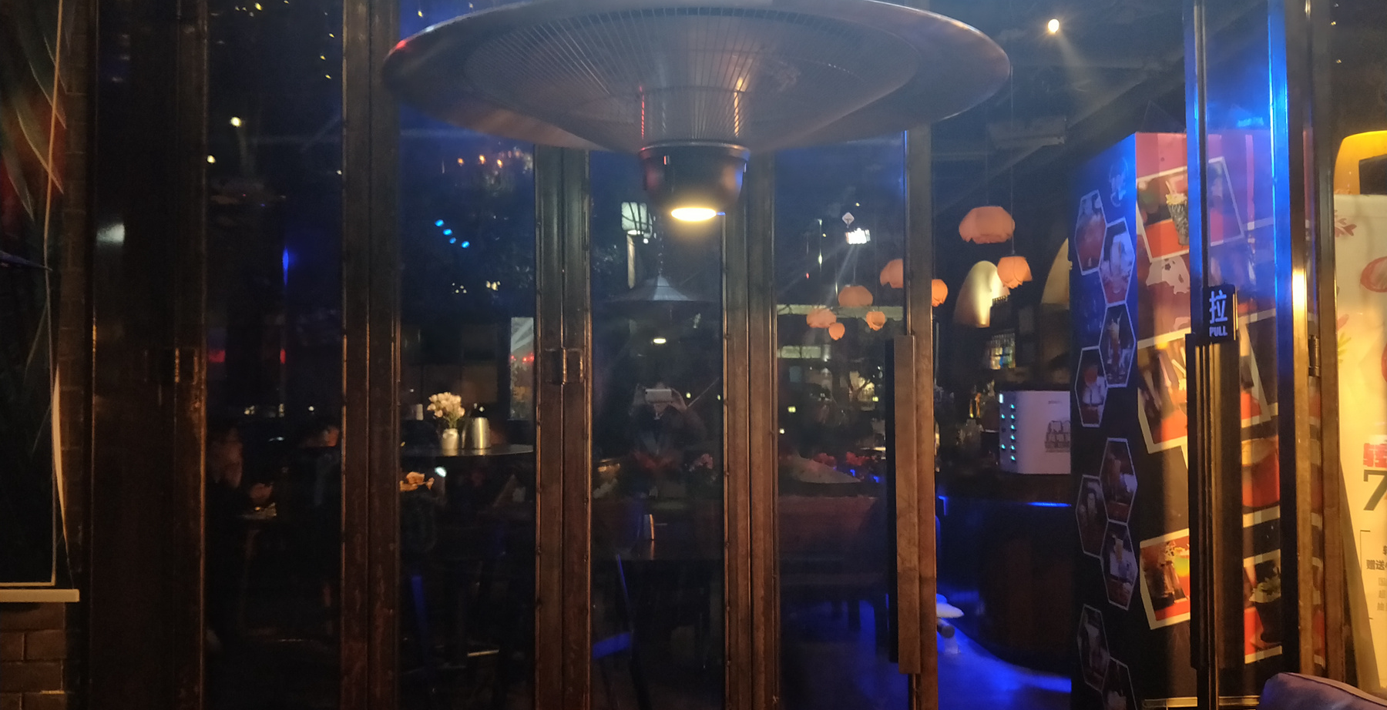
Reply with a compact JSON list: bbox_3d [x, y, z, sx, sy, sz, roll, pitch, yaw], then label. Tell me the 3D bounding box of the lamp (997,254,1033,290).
[{"bbox_3d":[1.475,-0.378,4.600,0.159,0.155,0.159,0,-2,3],"label":"lamp"}]

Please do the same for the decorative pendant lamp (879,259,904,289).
[{"bbox_3d":[1.429,-0.560,6.900,0.300,0.200,0.300,0,-2,3],"label":"decorative pendant lamp"}]

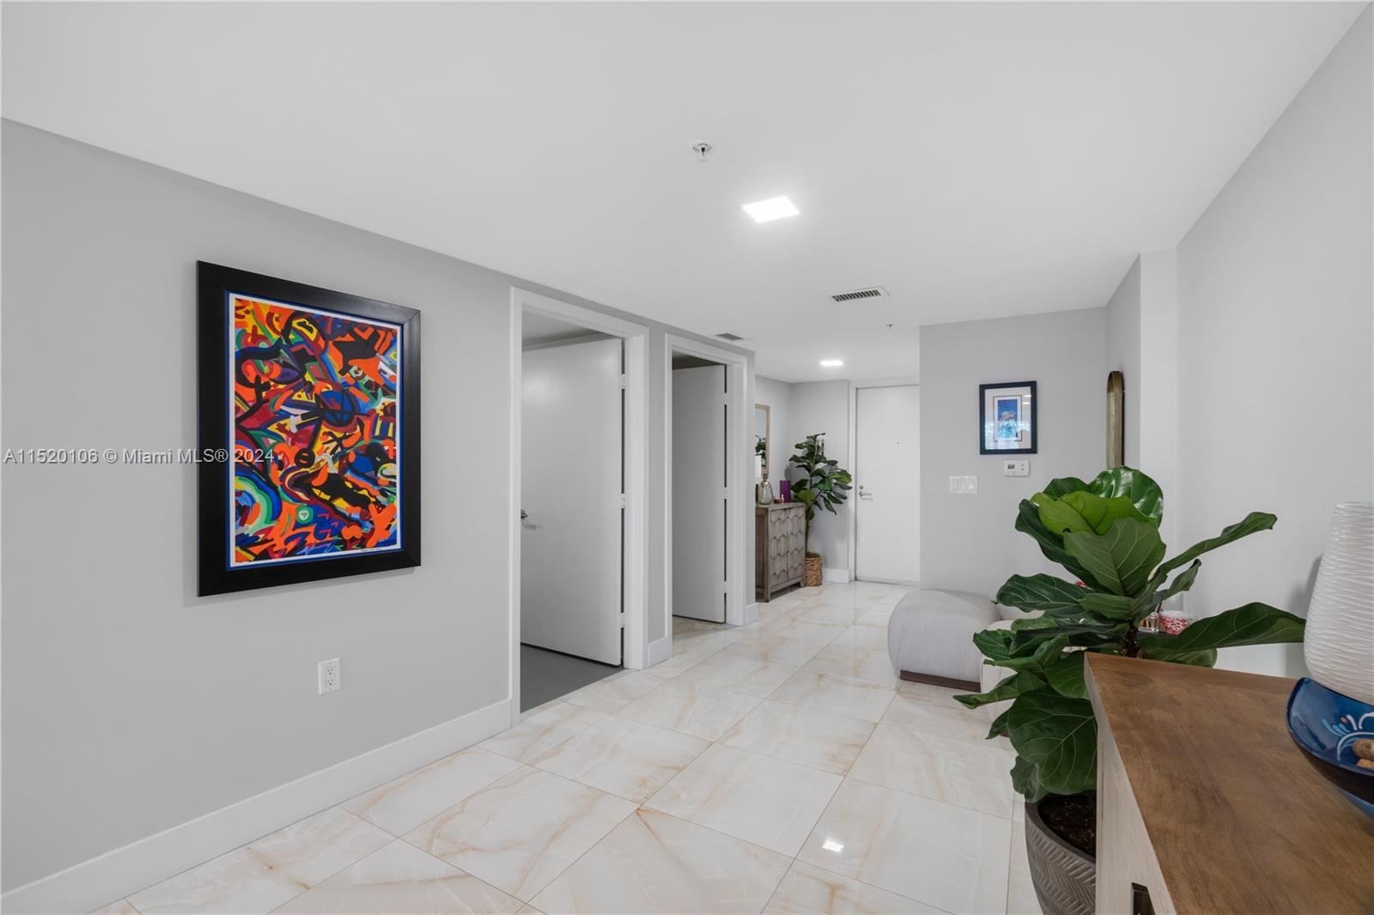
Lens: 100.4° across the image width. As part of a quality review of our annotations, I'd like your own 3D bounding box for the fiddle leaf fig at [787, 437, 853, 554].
[{"bbox_3d":[1.381,0.394,5.960,0.620,1.280,0.570,0,0,29],"label":"fiddle leaf fig"}]

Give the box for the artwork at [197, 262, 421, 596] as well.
[{"bbox_3d":[-1.333,-0.085,2.095,0.035,1.058,0.722,0,-1,37],"label":"artwork"}]

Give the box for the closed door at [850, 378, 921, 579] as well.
[{"bbox_3d":[2.220,0.290,5.973,0.890,2.080,0.045,0,0,29],"label":"closed door"}]

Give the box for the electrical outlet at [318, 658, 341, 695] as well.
[{"bbox_3d":[-1.324,0.812,2.122,0.008,0.117,0.071,0,-1,37],"label":"electrical outlet"}]

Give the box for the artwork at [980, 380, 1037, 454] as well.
[{"bbox_3d":[1.973,-0.237,3.516,0.305,0.435,0.024,0,0,29],"label":"artwork"}]

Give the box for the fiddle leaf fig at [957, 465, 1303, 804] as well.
[{"bbox_3d":[1.062,0.455,1.412,0.650,0.858,0.580,0,0,29],"label":"fiddle leaf fig"}]

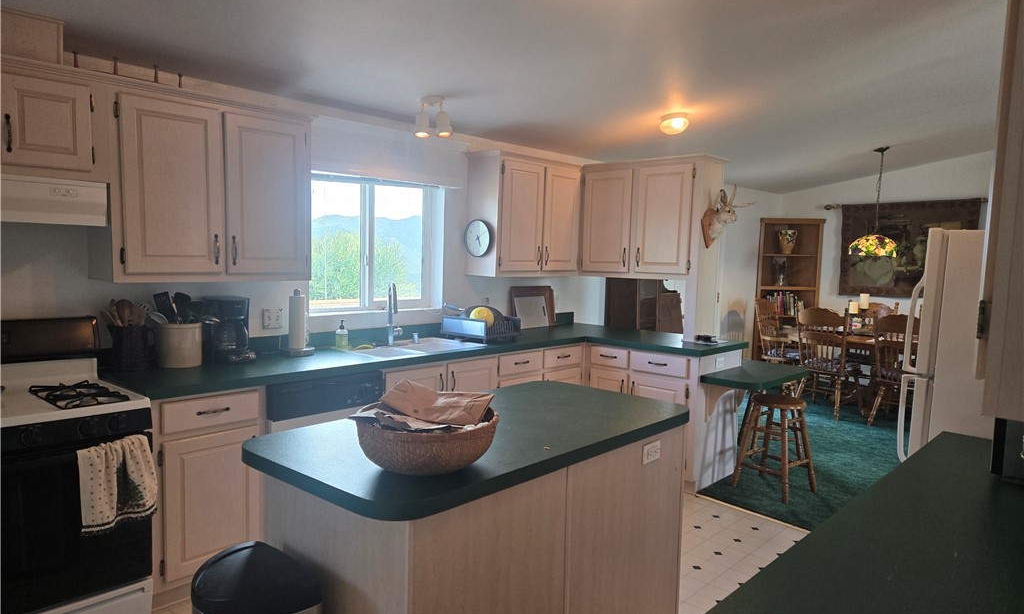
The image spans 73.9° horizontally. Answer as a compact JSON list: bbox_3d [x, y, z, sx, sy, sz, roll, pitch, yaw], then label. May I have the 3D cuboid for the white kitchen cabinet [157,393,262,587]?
[{"bbox_3d":[-1.489,0.734,3.085,0.610,0.787,0.490,5,6,42],"label":"white kitchen cabinet"}]

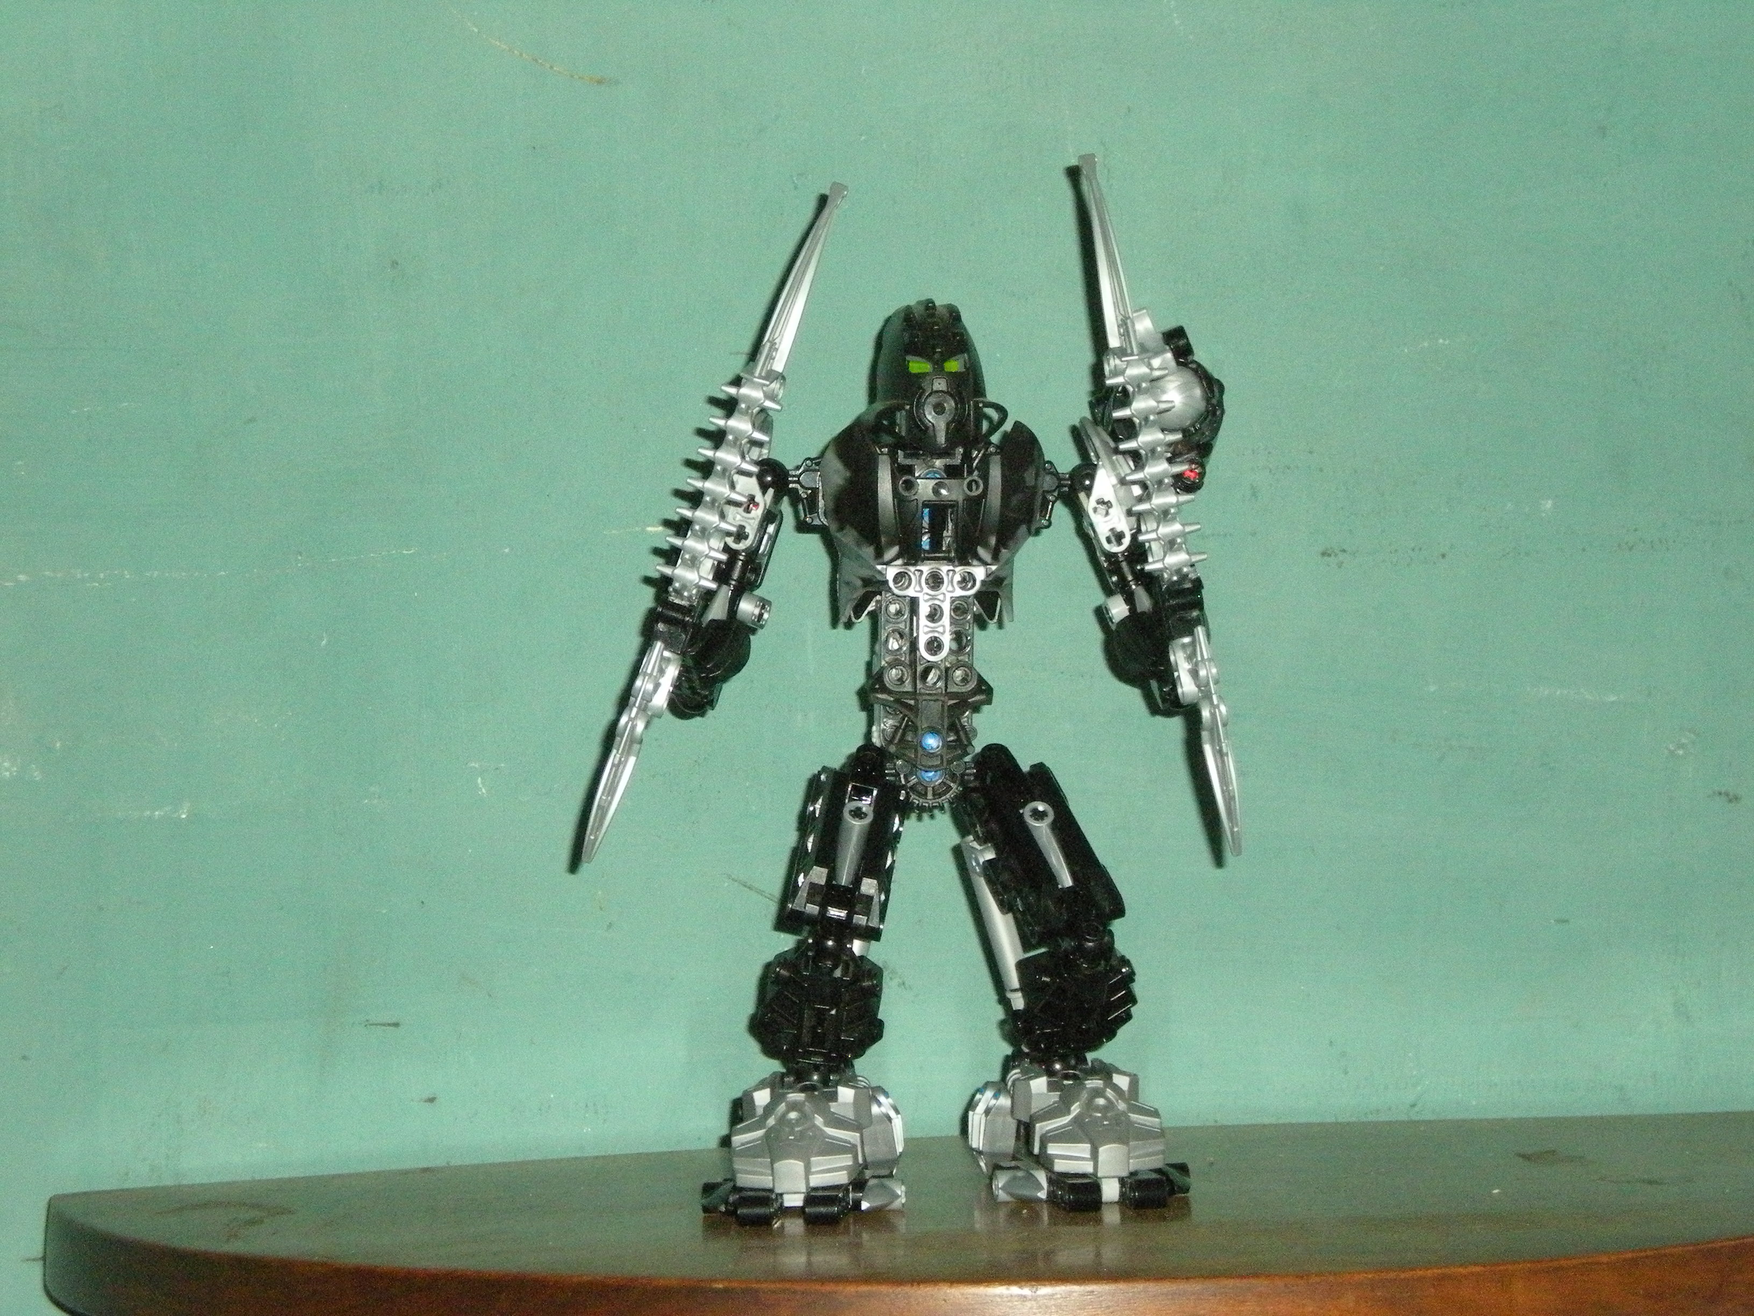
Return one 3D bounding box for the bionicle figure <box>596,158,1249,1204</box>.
[{"bbox_3d":[0.007,0.007,1.432,0.163,0.256,0.092,-3,2,-5],"label":"bionicle figure"}]

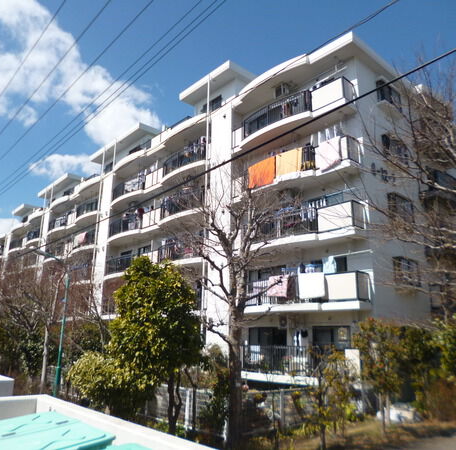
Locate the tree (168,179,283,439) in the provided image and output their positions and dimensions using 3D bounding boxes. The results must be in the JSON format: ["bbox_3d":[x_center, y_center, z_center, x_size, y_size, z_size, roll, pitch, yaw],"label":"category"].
[{"bbox_3d":[-0.030,1.642,8.989,2.650,5.950,2.650,1,-16,0],"label":"tree"}]

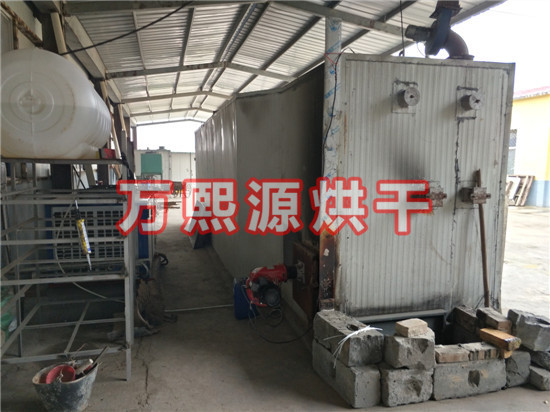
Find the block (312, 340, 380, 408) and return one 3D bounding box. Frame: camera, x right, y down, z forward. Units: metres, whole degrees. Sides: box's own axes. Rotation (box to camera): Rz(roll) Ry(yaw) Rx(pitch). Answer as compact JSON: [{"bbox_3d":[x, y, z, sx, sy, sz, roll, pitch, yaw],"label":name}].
[{"bbox_3d":[0.439,1.030,2.510,0.169,0.215,0.488,-1,6,-23],"label":"block"}]

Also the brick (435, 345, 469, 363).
[{"bbox_3d":[1.243,1.050,2.811,0.222,0.065,0.112,0,5,-8],"label":"brick"}]

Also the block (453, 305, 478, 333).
[{"bbox_3d":[1.600,0.932,3.247,0.090,0.115,0.245,0,4,-14],"label":"block"}]

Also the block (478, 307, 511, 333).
[{"bbox_3d":[1.539,0.798,2.790,0.103,0.058,0.236,0,5,-7],"label":"block"}]

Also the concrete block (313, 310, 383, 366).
[{"bbox_3d":[0.448,0.830,2.539,0.213,0.170,0.465,-1,6,-23],"label":"concrete block"}]

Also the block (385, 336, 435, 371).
[{"bbox_3d":[0.916,0.989,2.856,0.295,0.215,0.260,0,4,-13],"label":"block"}]

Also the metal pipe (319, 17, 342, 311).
[{"bbox_3d":[0.464,-0.155,3.342,0.120,2.769,0.120,0,5,-9],"label":"metal pipe"}]

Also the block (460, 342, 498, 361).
[{"bbox_3d":[1.470,1.053,2.890,0.240,0.083,0.125,0,4,-12],"label":"block"}]

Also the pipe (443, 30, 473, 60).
[{"bbox_3d":[1.387,-1.209,3.000,0.190,0.205,0.175,0,5,-13],"label":"pipe"}]

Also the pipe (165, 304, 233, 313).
[{"bbox_3d":[-0.852,1.175,4.607,0.830,0.020,0.020,-1,4,-17],"label":"pipe"}]

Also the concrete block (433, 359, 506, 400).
[{"bbox_3d":[1.354,1.212,2.907,0.560,0.240,0.240,0,4,-13],"label":"concrete block"}]

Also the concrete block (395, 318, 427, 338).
[{"bbox_3d":[0.831,0.738,2.401,0.157,0.053,0.108,-2,6,-25],"label":"concrete block"}]

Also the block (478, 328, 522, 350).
[{"bbox_3d":[1.457,0.864,2.578,0.088,0.056,0.220,-2,6,-25],"label":"block"}]

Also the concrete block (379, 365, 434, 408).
[{"bbox_3d":[0.893,1.217,2.819,0.330,0.235,0.260,0,4,-13],"label":"concrete block"}]

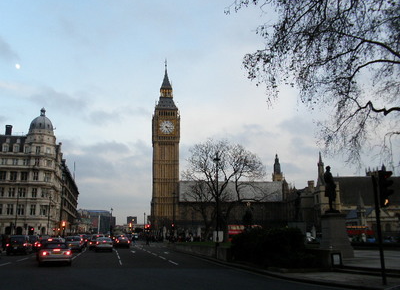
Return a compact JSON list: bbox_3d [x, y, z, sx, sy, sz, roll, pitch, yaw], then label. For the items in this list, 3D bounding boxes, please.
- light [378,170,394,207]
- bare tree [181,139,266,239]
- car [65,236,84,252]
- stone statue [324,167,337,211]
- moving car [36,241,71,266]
[{"bbox_3d":[6.054,1.431,13.900,0.340,1.200,0.380,6,-13,-27],"label":"light"},{"bbox_3d":[5.055,9.592,91.965,17.300,21.500,16.000,3,-12,-12],"label":"bare tree"},{"bbox_3d":[-12.290,9.742,42.250,1.760,1.450,4.400,3,-12,-12],"label":"car"},{"bbox_3d":[7.693,2.582,25.200,0.640,2.680,0.760,6,-13,-27],"label":"stone statue"},{"bbox_3d":[-8.170,6.152,24.661,1.770,1.350,4.350,3,-12,-15],"label":"moving car"}]

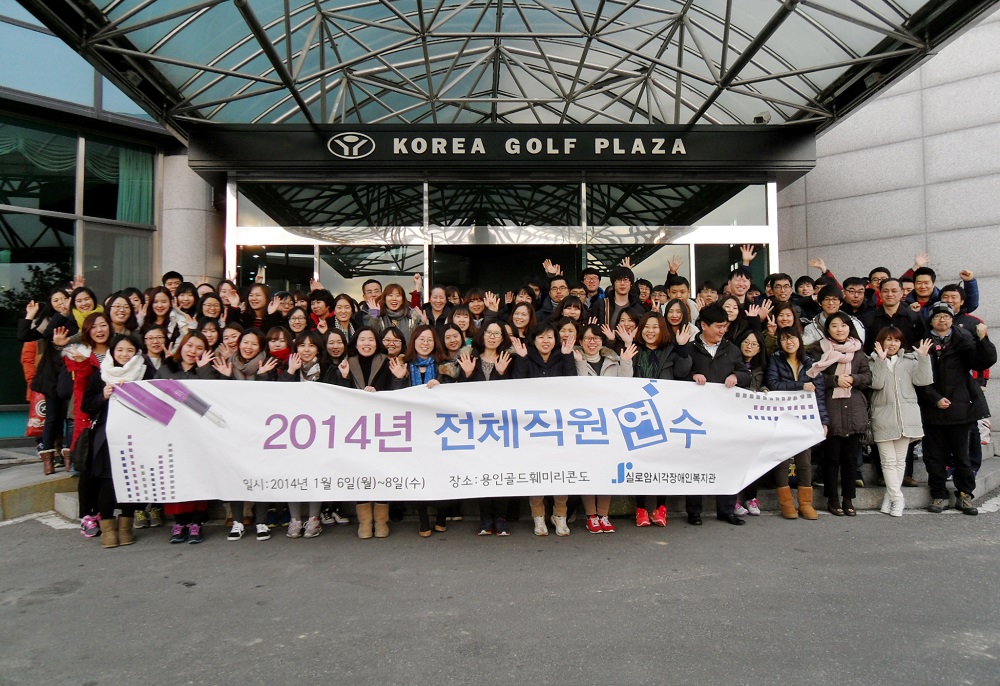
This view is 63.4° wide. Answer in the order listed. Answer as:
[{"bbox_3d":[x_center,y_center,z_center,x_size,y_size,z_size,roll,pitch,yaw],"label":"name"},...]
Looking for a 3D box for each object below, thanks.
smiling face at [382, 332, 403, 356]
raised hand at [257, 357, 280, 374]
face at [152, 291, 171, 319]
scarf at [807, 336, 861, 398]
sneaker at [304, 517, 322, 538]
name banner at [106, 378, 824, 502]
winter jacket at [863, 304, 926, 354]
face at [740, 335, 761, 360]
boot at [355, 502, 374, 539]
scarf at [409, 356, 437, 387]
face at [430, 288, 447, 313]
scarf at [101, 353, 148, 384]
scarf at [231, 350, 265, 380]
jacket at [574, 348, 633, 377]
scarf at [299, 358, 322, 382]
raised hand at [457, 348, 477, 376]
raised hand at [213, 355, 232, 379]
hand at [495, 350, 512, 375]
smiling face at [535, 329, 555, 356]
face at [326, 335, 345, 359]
[{"bbox_3d":[-0.877,0.012,6.570,0.150,0.205,0.150,0,-3,-5],"label":"smiling face"},{"bbox_3d":[-1.717,0.167,6.000,0.165,0.110,0.055,-38,5,-3],"label":"raised hand"},{"bbox_3d":[-3.055,-0.334,7.300,0.160,0.210,0.150,1,-3,-21],"label":"face"},{"bbox_3d":[2.767,0.207,6.700,0.430,0.500,0.250,-1,-3,18],"label":"scarf"},{"bbox_3d":[-1.416,1.404,6.140,0.105,0.125,0.260,0,-3,2],"label":"sneaker"},{"bbox_3d":[-0.124,0.714,6.080,5.360,0.910,0.250,0,-3,-6],"label":"name banner"},{"bbox_3d":[3.381,0.021,6.950,0.500,0.680,0.300,-1,-3,14],"label":"winter jacket"},{"bbox_3d":[2.090,0.042,6.750,0.165,0.215,0.170,7,-3,29],"label":"face"},{"bbox_3d":[-1.030,1.343,6.140,0.120,0.245,0.270,0,-3,-13],"label":"boot"},{"bbox_3d":[-0.589,0.228,6.150,0.210,0.270,0.180,0,-3,-5],"label":"scarf"},{"bbox_3d":[-0.548,-0.381,7.250,0.150,0.205,0.150,0,-3,-5],"label":"face"},{"bbox_3d":[-2.790,0.185,6.000,0.335,0.250,0.280,1,-3,-21],"label":"scarf"},{"bbox_3d":[-1.913,0.178,6.130,0.290,0.270,0.260,0,-3,-13],"label":"scarf"},{"bbox_3d":[0.814,0.356,6.330,0.480,0.680,0.300,0,-2,5],"label":"jacket"},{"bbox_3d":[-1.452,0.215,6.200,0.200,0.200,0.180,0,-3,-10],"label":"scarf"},{"bbox_3d":[-0.248,0.147,6.000,0.145,0.200,0.070,-2,-3,-2],"label":"raised hand"},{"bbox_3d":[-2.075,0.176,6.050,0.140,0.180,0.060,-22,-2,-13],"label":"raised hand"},{"bbox_3d":[0.026,0.145,6.000,0.140,0.185,0.070,5,-3,0],"label":"hand"},{"bbox_3d":[0.350,-0.004,6.230,0.165,0.210,0.150,0,-2,2],"label":"smiling face"},{"bbox_3d":[-1.346,0.025,6.620,0.150,0.205,0.150,0,-3,-11],"label":"face"}]

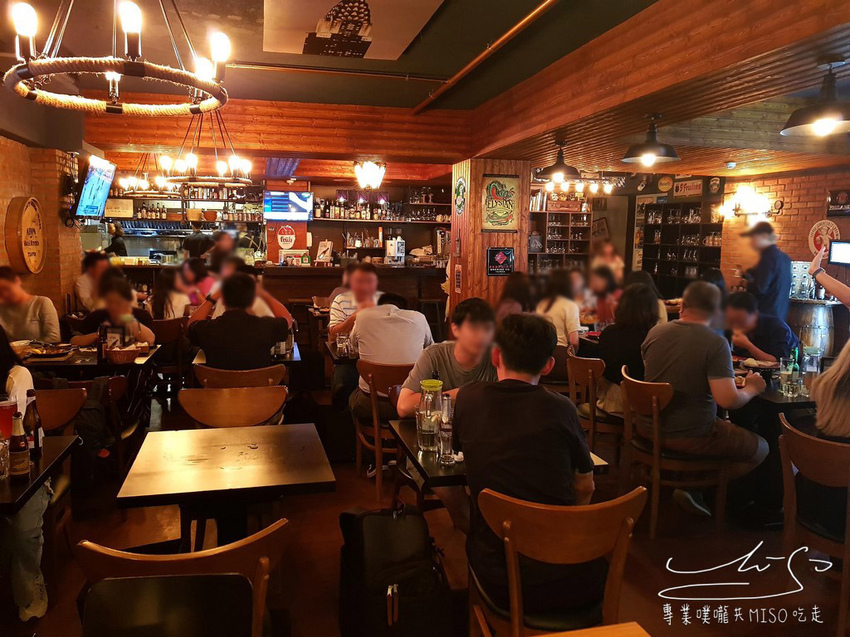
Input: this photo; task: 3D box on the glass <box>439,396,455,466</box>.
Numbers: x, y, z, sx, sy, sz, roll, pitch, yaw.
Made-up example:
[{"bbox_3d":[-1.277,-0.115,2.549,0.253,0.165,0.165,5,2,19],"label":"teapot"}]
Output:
[{"bbox_3d":[0.081,0.381,2.205,0.058,0.226,0.058,-1,7,-15],"label":"glass"}]

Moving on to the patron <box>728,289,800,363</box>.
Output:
[{"bbox_3d":[2.236,0.408,4.333,0.750,1.200,0.520,-2,7,-23],"label":"patron"}]

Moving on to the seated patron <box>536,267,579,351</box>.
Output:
[{"bbox_3d":[1.112,0.254,5.232,0.680,1.310,0.450,-3,8,-31],"label":"seated patron"}]

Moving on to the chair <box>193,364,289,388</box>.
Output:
[{"bbox_3d":[-1.058,0.652,3.826,0.510,0.810,0.510,0,7,-5],"label":"chair"}]

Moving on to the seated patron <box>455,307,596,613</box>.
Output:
[{"bbox_3d":[0.228,0.586,2.119,0.480,1.230,0.760,0,7,-8],"label":"seated patron"}]

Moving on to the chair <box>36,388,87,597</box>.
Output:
[{"bbox_3d":[-1.692,0.767,2.637,0.470,0.820,0.520,-1,7,-15],"label":"chair"}]

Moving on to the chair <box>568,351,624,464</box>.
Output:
[{"bbox_3d":[1.208,0.598,4.201,0.500,0.780,0.470,0,6,-7],"label":"chair"}]

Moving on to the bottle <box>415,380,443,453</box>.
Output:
[{"bbox_3d":[0.017,0.361,2.413,0.095,0.262,0.100,1,7,0],"label":"bottle"}]

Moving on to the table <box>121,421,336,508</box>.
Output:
[{"bbox_3d":[-0.707,0.866,2.373,0.660,0.750,0.670,-1,7,-14],"label":"table"}]

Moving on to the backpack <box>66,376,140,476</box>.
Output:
[{"bbox_3d":[-1.561,0.578,2.963,0.320,0.520,0.210,-1,7,-15],"label":"backpack"}]

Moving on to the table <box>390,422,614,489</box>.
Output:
[{"bbox_3d":[0.242,0.855,2.565,0.660,0.750,0.670,-1,7,-14],"label":"table"}]

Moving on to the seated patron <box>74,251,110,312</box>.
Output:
[{"bbox_3d":[-2.982,0.046,6.000,0.800,1.300,0.500,6,8,35],"label":"seated patron"}]

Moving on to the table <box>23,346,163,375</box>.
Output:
[{"bbox_3d":[-2.337,0.622,4.093,1.150,0.750,0.690,-1,7,-15],"label":"table"}]

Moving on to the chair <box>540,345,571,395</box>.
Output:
[{"bbox_3d":[0.993,0.509,5.191,0.500,0.810,0.500,-1,7,-15],"label":"chair"}]

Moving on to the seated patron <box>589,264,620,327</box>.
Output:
[{"bbox_3d":[1.773,0.120,6.343,0.700,1.310,0.480,-4,8,-35],"label":"seated patron"}]

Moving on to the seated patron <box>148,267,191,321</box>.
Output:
[{"bbox_3d":[-2.363,0.121,5.856,0.440,1.210,0.780,0,7,-8],"label":"seated patron"}]

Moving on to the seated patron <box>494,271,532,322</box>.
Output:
[{"bbox_3d":[0.926,0.200,5.706,0.780,1.220,0.440,-1,7,-18],"label":"seated patron"}]

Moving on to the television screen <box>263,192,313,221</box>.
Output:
[{"bbox_3d":[-1.946,-1.611,9.100,0.715,0.415,0.060,1,6,-4],"label":"television screen"}]

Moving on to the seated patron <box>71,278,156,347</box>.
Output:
[{"bbox_3d":[-2.136,0.294,4.496,0.560,1.180,0.850,0,7,-12],"label":"seated patron"}]

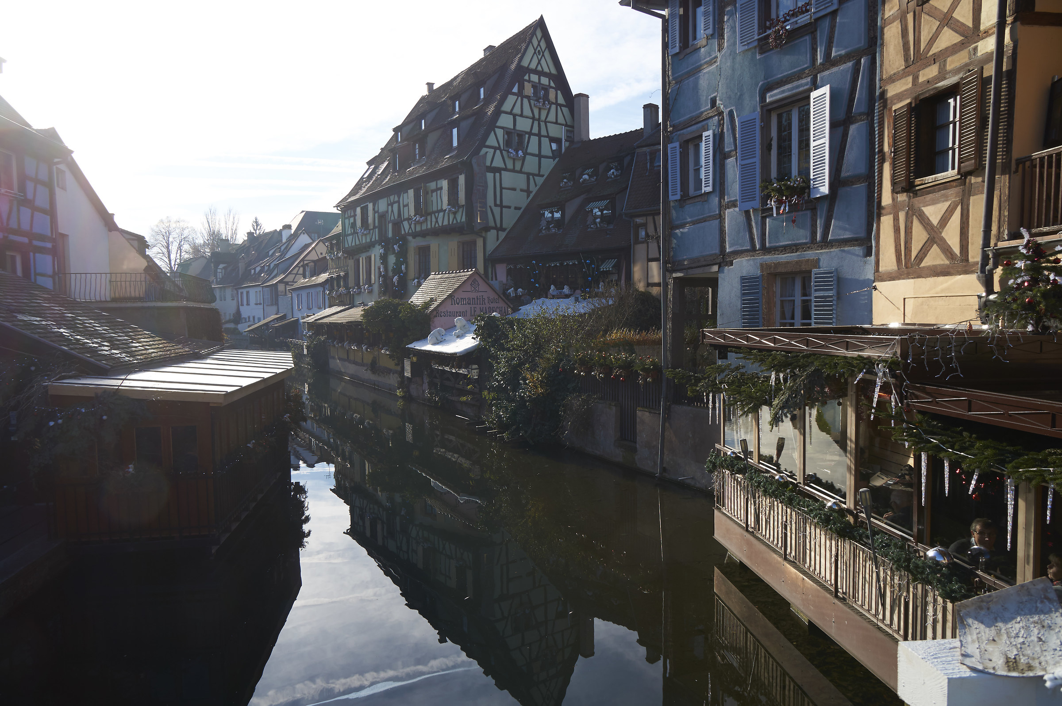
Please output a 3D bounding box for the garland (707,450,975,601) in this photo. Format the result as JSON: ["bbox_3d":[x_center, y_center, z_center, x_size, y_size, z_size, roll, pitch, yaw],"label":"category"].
[{"bbox_3d":[3.283,1.847,8.926,0.316,0.387,5.886,-1,3,-6],"label":"garland"}]

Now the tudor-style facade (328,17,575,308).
[{"bbox_3d":[-4.495,-9.059,45.013,9.875,18.644,16.788,-4,4,-39],"label":"tudor-style facade"}]

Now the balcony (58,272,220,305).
[{"bbox_3d":[-15.191,-2.421,27.369,4.400,1.030,6.300,-2,3,-13],"label":"balcony"}]

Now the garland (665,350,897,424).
[{"bbox_3d":[2.896,0.406,9.185,0.612,0.889,5.302,-1,3,-6],"label":"garland"}]

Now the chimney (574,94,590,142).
[{"bbox_3d":[2.818,-12.982,39.490,0.600,2.656,0.600,-4,4,-39],"label":"chimney"}]

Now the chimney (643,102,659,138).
[{"bbox_3d":[5.919,-11.437,35.076,0.553,1.618,0.553,-4,4,-39],"label":"chimney"}]

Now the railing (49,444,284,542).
[{"bbox_3d":[-6.420,2.231,13.426,2.410,0.928,5.712,-1,3,-8],"label":"railing"}]

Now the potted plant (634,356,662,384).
[{"bbox_3d":[2.862,0.416,17.309,0.494,0.652,0.592,-2,4,-23],"label":"potted plant"}]

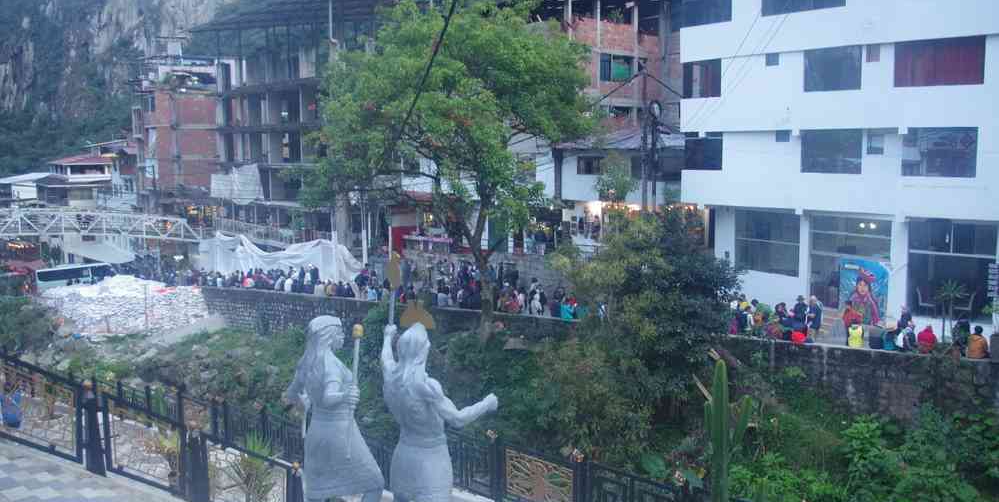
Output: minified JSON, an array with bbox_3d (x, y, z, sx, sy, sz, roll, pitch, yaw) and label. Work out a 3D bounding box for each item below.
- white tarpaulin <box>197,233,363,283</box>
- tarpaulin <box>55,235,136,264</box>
[{"bbox_3d":[-12.444,0.474,48.000,2.500,2.700,14.500,-6,9,-42],"label":"white tarpaulin"},{"bbox_3d":[-41.696,-0.155,89.000,7.300,2.700,4.500,3,7,25],"label":"tarpaulin"}]

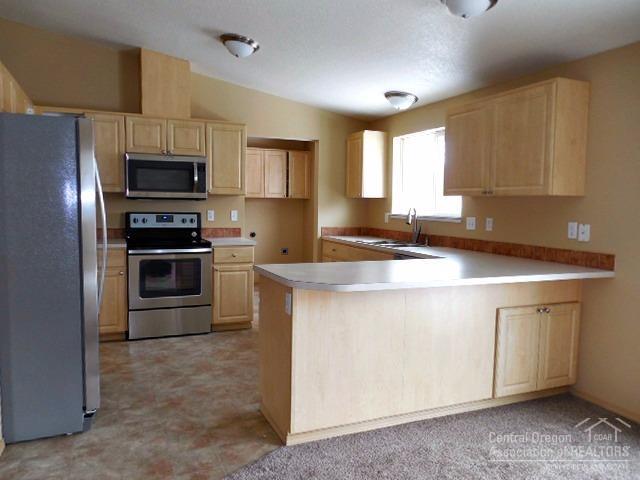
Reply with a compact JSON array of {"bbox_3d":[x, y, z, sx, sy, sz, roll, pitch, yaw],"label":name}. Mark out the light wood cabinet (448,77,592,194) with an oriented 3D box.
[{"bbox_3d":[1.458,-0.716,3.584,0.308,0.755,1.106,-1,5,-23],"label":"light wood cabinet"}]

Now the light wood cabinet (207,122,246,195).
[{"bbox_3d":[-1.081,-0.877,5.115,0.441,0.765,0.320,-1,5,-24],"label":"light wood cabinet"}]

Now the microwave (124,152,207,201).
[{"bbox_3d":[-1.586,-0.636,4.778,0.760,0.432,0.403,-1,5,-23],"label":"microwave"}]

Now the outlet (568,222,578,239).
[{"bbox_3d":[1.837,-0.069,3.364,0.010,0.114,0.072,-1,5,-24],"label":"outlet"}]

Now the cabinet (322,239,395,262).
[{"bbox_3d":[0.637,0.488,5.153,0.615,0.871,1.632,-1,5,-23],"label":"cabinet"}]

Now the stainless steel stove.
[{"bbox_3d":[-1.569,0.331,4.785,0.762,1.188,0.676,-1,5,-24],"label":"stainless steel stove"}]

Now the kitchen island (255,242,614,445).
[{"bbox_3d":[0.744,0.615,3.131,2.225,0.940,0.970,-1,5,-24],"label":"kitchen island"}]

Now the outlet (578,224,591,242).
[{"bbox_3d":[1.807,-0.045,3.166,0.012,0.118,0.078,-1,5,-23],"label":"outlet"}]

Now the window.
[{"bbox_3d":[1.119,-0.686,4.845,0.100,0.898,1.213,-1,5,-23],"label":"window"}]

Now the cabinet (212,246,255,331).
[{"bbox_3d":[-1.021,0.468,5.070,0.455,0.885,0.636,-1,5,-24],"label":"cabinet"}]

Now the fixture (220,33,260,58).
[{"bbox_3d":[-0.692,-1.644,3.981,0.340,0.120,0.340,9,1,-24],"label":"fixture"}]

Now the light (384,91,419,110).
[{"bbox_3d":[0.813,-1.383,4.660,0.335,0.137,0.335,10,0,-24],"label":"light"}]

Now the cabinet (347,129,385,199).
[{"bbox_3d":[0.587,-0.911,5.798,0.325,0.773,0.401,-1,5,-24],"label":"cabinet"}]

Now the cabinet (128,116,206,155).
[{"bbox_3d":[-1.592,-1.046,4.787,0.768,0.373,0.321,-1,5,-23],"label":"cabinet"}]

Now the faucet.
[{"bbox_3d":[0.939,-0.143,4.695,0.230,0.390,0.100,-3,6,-44],"label":"faucet"}]

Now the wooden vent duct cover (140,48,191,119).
[{"bbox_3d":[-1.597,-1.559,4.797,0.460,0.670,0.330,-1,4,-22],"label":"wooden vent duct cover"}]

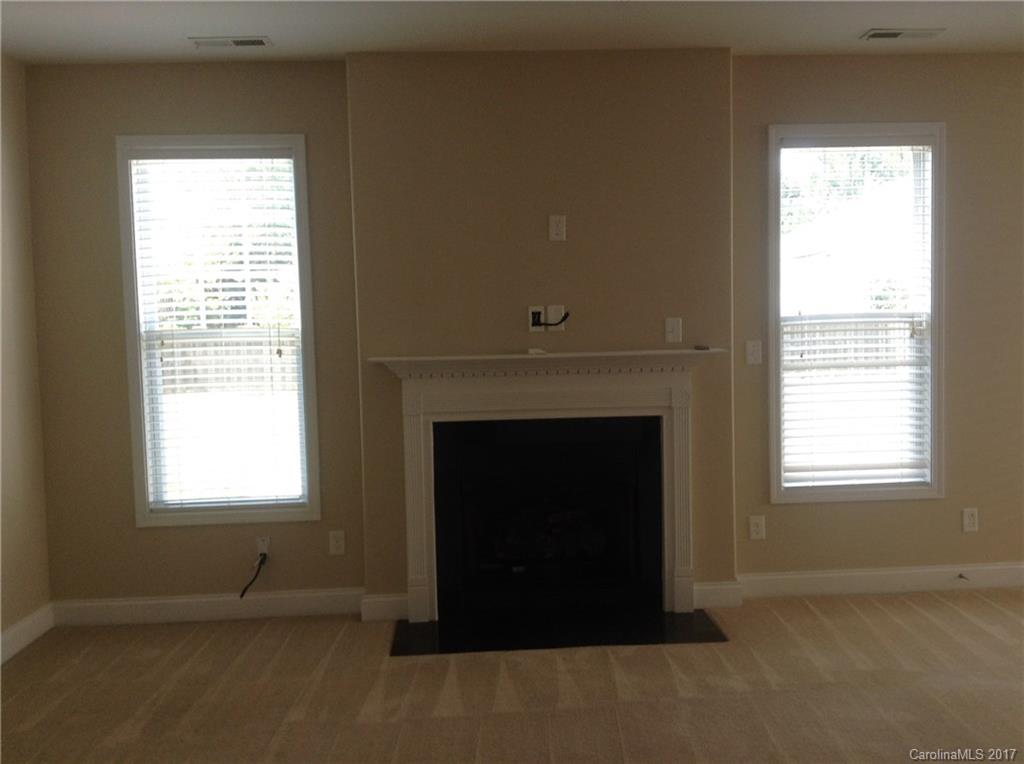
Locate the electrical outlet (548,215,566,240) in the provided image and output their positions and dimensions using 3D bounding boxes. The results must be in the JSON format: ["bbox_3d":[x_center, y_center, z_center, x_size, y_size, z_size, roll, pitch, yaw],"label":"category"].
[{"bbox_3d":[0.220,-0.733,4.658,0.072,0.116,0.010,-2,4,-3],"label":"electrical outlet"}]

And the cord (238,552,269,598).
[{"bbox_3d":[-1.279,0.957,4.817,0.139,0.225,0.060,-2,4,-3],"label":"cord"}]

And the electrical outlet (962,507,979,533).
[{"bbox_3d":[2.357,0.711,5.011,0.072,0.116,0.010,-2,4,-3],"label":"electrical outlet"}]

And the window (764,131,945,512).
[{"bbox_3d":[1.746,-0.342,4.945,0.896,1.895,0.100,-2,4,-3],"label":"window"}]

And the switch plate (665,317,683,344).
[{"bbox_3d":[0.791,-0.251,4.744,0.073,0.117,0.010,-2,4,-3],"label":"switch plate"}]

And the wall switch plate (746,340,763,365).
[{"bbox_3d":[1.219,-0.146,4.896,0.071,0.116,0.010,-2,4,-3],"label":"wall switch plate"}]

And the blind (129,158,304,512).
[{"bbox_3d":[-1.437,-0.242,4.803,0.788,1.740,0.055,-2,4,-3],"label":"blind"}]

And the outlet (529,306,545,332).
[{"bbox_3d":[0.121,-0.304,4.706,0.072,0.117,0.014,-2,4,-3],"label":"outlet"}]

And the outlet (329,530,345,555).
[{"bbox_3d":[-0.866,0.795,4.829,0.072,0.116,0.010,-2,4,-3],"label":"outlet"}]

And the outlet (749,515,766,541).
[{"bbox_3d":[1.247,0.738,4.948,0.072,0.116,0.010,-2,4,-3],"label":"outlet"}]

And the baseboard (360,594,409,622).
[{"bbox_3d":[-0.620,1.103,4.755,0.227,0.124,0.018,-2,4,-3],"label":"baseboard"}]

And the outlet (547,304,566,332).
[{"bbox_3d":[0.214,-0.304,4.683,0.072,0.117,0.010,-2,4,-3],"label":"outlet"}]

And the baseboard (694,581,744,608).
[{"bbox_3d":[1.019,1.052,4.832,0.240,0.129,0.018,-2,4,-3],"label":"baseboard"}]

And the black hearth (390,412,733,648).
[{"bbox_3d":[0.191,0.673,4.513,1.493,0.962,0.550,-2,4,-3],"label":"black hearth"}]

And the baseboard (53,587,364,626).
[{"bbox_3d":[-1.486,1.116,4.808,1.510,0.123,0.018,-2,4,-3],"label":"baseboard"}]

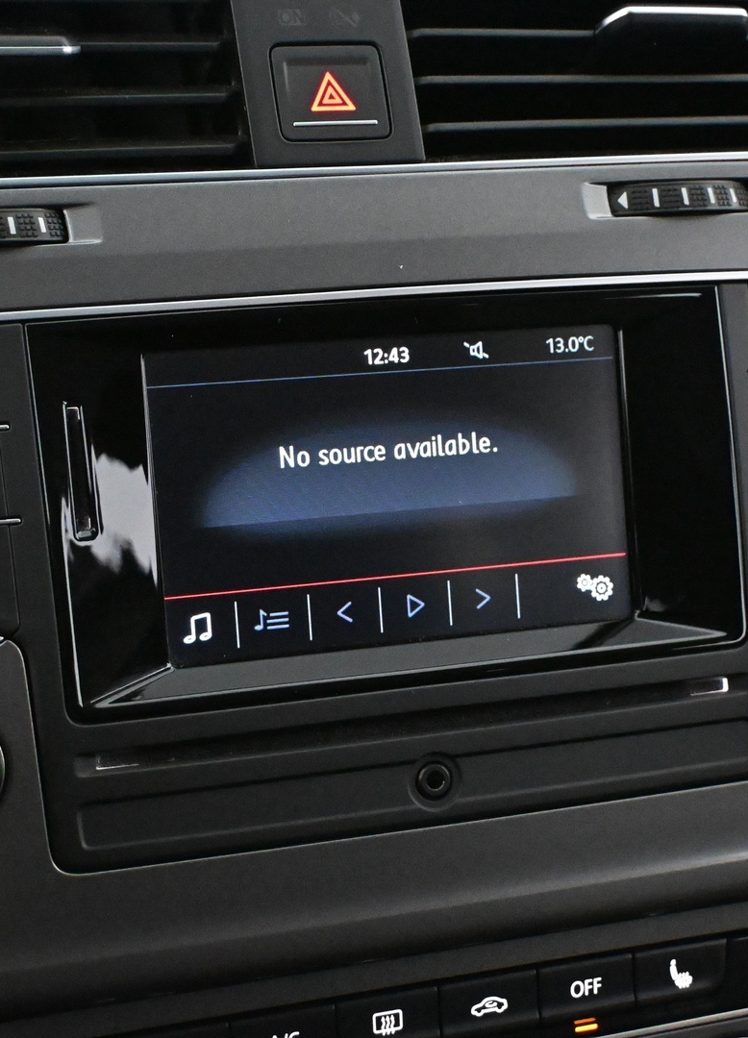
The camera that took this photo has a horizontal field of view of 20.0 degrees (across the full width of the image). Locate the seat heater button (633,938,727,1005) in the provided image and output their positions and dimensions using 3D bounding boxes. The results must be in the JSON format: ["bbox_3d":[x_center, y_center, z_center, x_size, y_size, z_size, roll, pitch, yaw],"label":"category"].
[{"bbox_3d":[0.070,0.103,0.484,0.023,0.011,0.005,-5,1,-19],"label":"seat heater button"}]

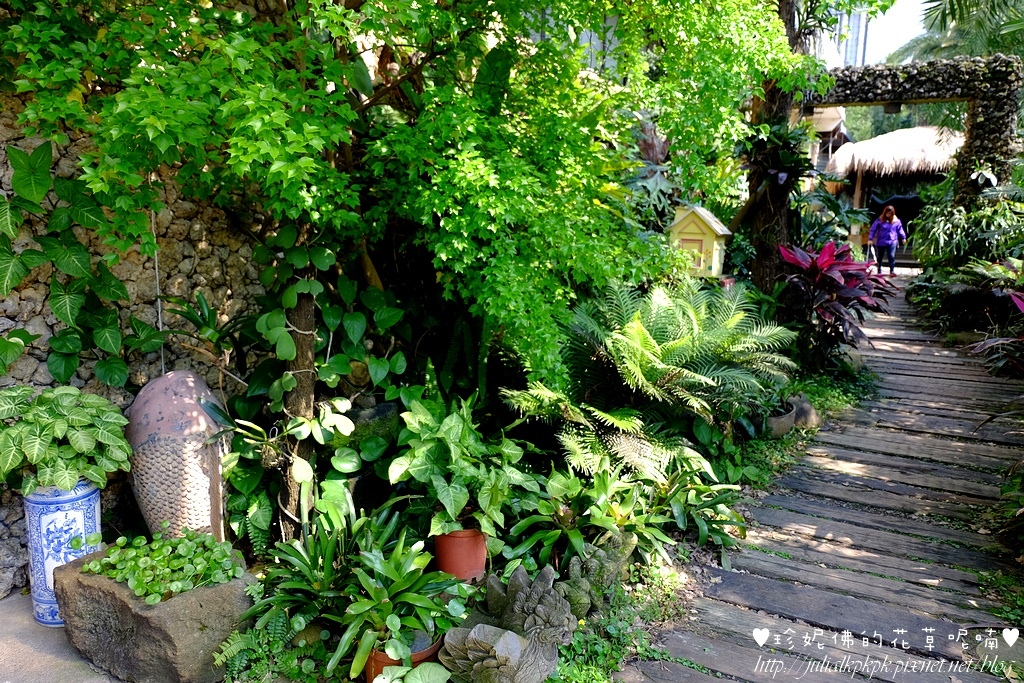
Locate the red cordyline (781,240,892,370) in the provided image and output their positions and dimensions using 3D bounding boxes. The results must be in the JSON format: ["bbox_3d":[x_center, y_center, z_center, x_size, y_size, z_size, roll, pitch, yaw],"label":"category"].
[{"bbox_3d":[3.207,-0.357,7.050,1.100,1.270,1.050,5,10,24],"label":"red cordyline"}]

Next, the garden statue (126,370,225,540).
[{"bbox_3d":[-1.383,0.509,2.950,0.390,0.750,0.350,-4,10,-25],"label":"garden statue"}]

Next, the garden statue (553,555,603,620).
[{"bbox_3d":[0.242,0.903,2.630,0.170,0.250,0.180,-6,11,-37],"label":"garden statue"}]

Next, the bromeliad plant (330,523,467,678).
[{"bbox_3d":[-0.334,0.799,2.130,0.420,0.500,0.420,-1,9,-9],"label":"bromeliad plant"}]

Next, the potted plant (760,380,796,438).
[{"bbox_3d":[1.882,0.466,5.100,0.360,0.370,0.350,4,10,20],"label":"potted plant"}]

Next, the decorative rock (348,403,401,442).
[{"bbox_3d":[-0.691,0.406,3.550,0.290,0.220,0.250,-1,9,-11],"label":"decorative rock"}]

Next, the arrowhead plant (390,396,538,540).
[{"bbox_3d":[-0.200,0.505,2.870,0.570,0.570,0.520,0,9,-4],"label":"arrowhead plant"}]

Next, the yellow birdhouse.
[{"bbox_3d":[1.560,-0.836,5.950,0.460,0.575,0.320,7,11,36],"label":"yellow birdhouse"}]

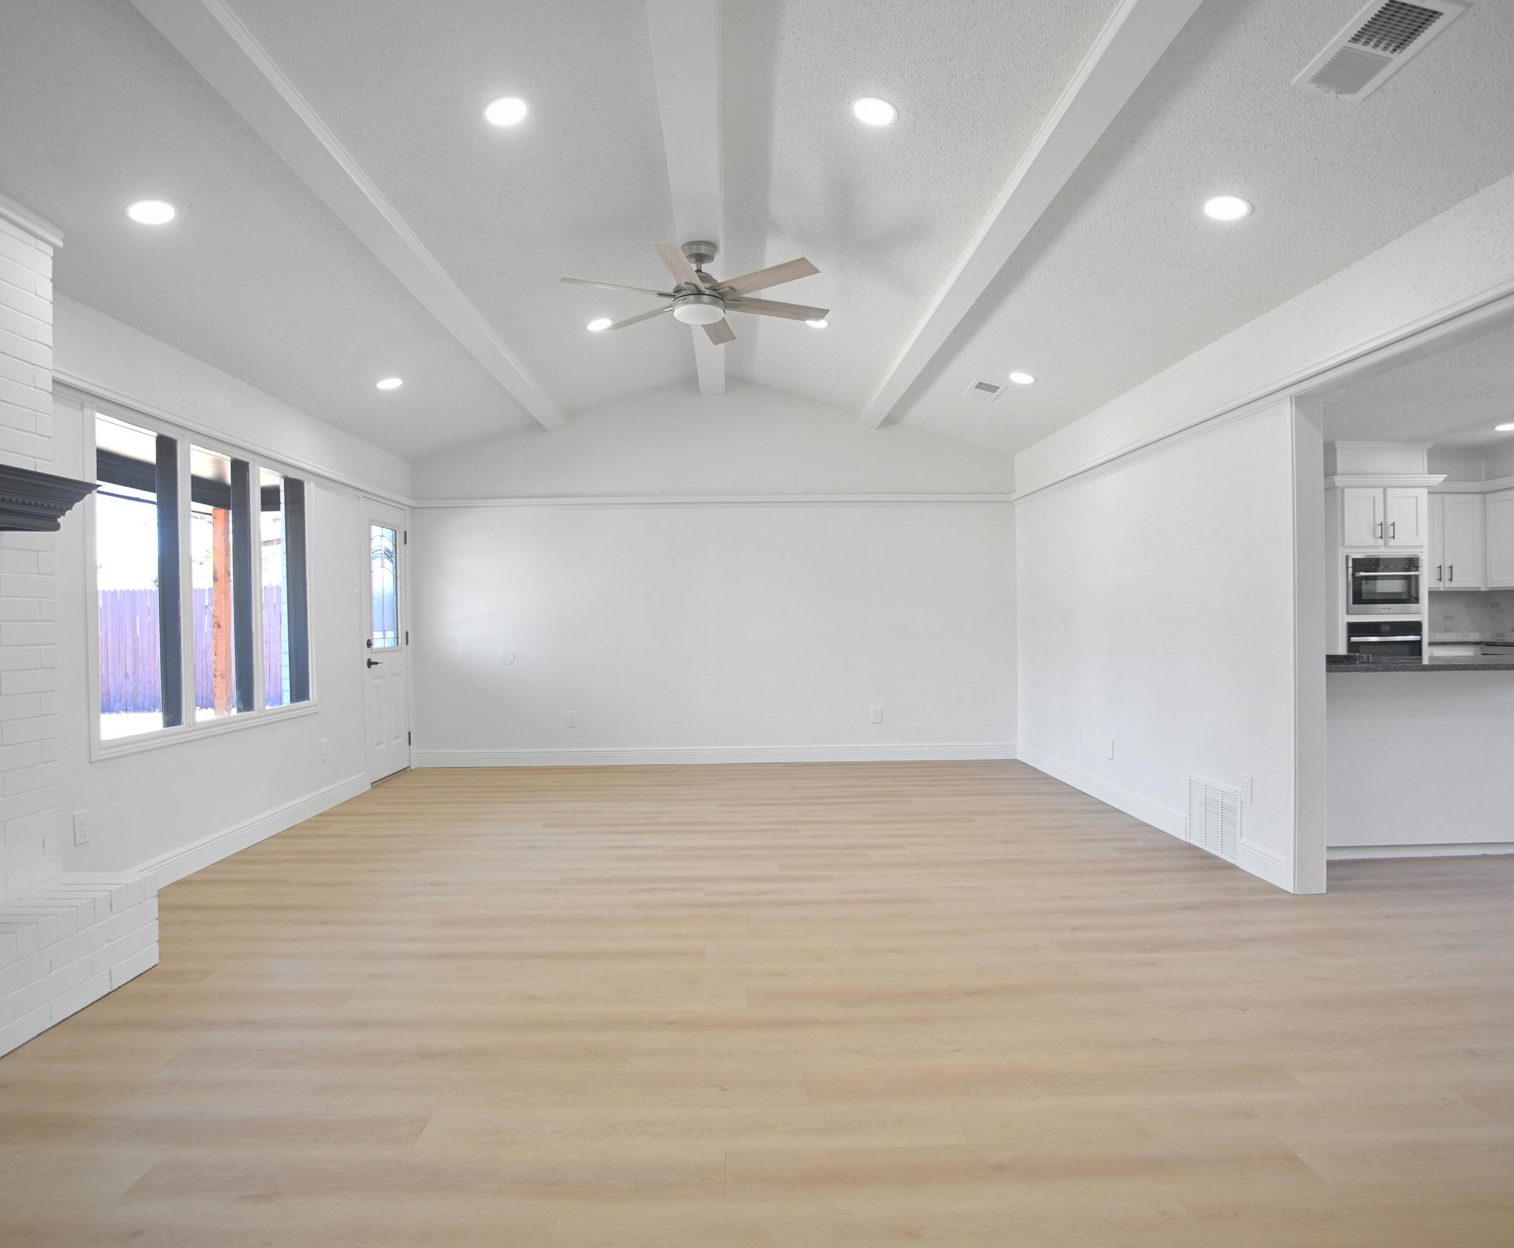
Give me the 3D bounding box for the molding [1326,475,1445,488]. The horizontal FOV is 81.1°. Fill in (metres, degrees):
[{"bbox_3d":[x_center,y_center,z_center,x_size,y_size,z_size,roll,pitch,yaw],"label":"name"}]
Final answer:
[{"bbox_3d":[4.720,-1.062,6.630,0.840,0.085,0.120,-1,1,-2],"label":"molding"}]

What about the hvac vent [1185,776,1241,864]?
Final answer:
[{"bbox_3d":[2.217,0.942,4.310,0.030,0.356,0.468,-1,1,-2],"label":"hvac vent"}]

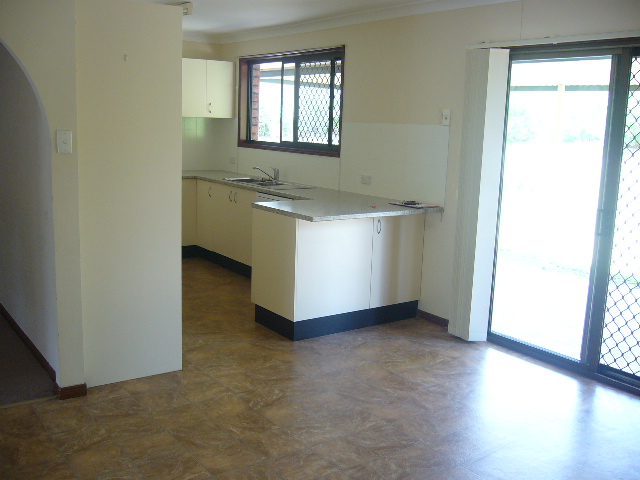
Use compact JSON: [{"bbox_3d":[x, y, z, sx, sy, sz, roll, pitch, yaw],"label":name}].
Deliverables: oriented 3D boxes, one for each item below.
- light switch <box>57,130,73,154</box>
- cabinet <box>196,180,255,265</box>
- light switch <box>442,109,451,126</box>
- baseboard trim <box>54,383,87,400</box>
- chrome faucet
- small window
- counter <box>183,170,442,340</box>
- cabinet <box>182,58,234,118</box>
[{"bbox_3d":[-1.295,-0.499,3.286,0.072,0.115,0.014,-6,13,-36],"label":"light switch"},{"bbox_3d":[-0.726,-0.220,6.629,0.598,0.725,1.210,-6,13,-36],"label":"cabinet"},{"bbox_3d":[0.923,-0.901,4.752,0.014,0.115,0.072,-6,13,-36],"label":"light switch"},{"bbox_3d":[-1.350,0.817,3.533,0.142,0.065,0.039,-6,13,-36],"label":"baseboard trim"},{"bbox_3d":[-0.516,-0.620,6.227,0.280,0.160,0.060,-6,13,-36],"label":"chrome faucet"},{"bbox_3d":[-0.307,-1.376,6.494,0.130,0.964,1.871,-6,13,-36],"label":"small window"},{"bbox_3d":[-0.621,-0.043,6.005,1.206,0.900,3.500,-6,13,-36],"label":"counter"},{"bbox_3d":[-1.345,-1.677,7.184,0.720,0.615,0.300,-6,13,-36],"label":"cabinet"}]

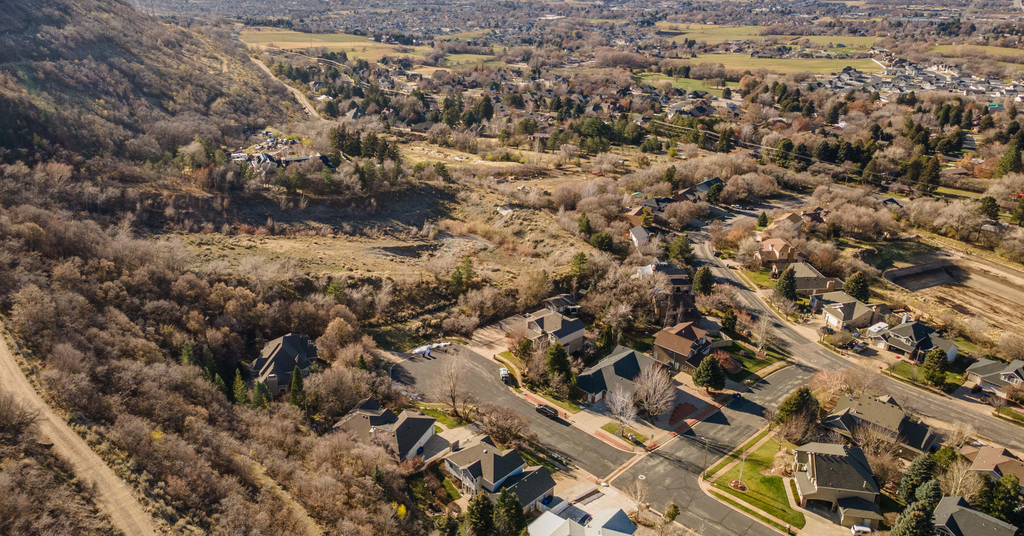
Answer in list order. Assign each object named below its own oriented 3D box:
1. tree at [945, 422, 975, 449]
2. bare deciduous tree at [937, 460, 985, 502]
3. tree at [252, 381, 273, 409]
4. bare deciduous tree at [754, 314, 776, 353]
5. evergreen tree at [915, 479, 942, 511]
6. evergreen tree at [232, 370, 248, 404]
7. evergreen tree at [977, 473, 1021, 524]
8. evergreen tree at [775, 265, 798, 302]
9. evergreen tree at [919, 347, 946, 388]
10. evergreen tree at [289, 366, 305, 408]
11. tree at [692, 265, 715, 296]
[{"bbox_3d":[100.720,38.160,159.940,6.040,6.800,6.040,0,24,0],"label":"tree"},{"bbox_3d":[87.660,42.282,138.305,8.571,10.840,8.571,0,24,0],"label":"bare deciduous tree"},{"bbox_3d":[-58.190,29.430,164.890,4.230,7.740,4.230,0,24,0],"label":"tree"},{"bbox_3d":[70.010,18.150,195.910,6.290,11.690,6.290,0,24,0],"label":"bare deciduous tree"},{"bbox_3d":[82.620,45.010,139.870,4.810,8.840,4.810,0,24,0],"label":"evergreen tree"},{"bbox_3d":[-64.004,28.225,166.681,3.404,10.060,3.404,0,24,0],"label":"evergreen tree"},{"bbox_3d":[95.450,44.930,139.020,6.650,11.690,6.650,0,24,0],"label":"evergreen tree"},{"bbox_3d":[93.305,5.125,239.763,7.598,12.365,7.598,0,24,0],"label":"evergreen tree"},{"bbox_3d":[110.600,25.720,185.000,6.000,10.860,6.000,0,24,0],"label":"evergreen tree"},{"bbox_3d":[-49.710,27.850,162.790,3.180,12.260,3.180,0,24,0],"label":"evergreen tree"},{"bbox_3d":[59.740,4.250,220.540,6.130,9.860,6.130,0,24,0],"label":"tree"}]

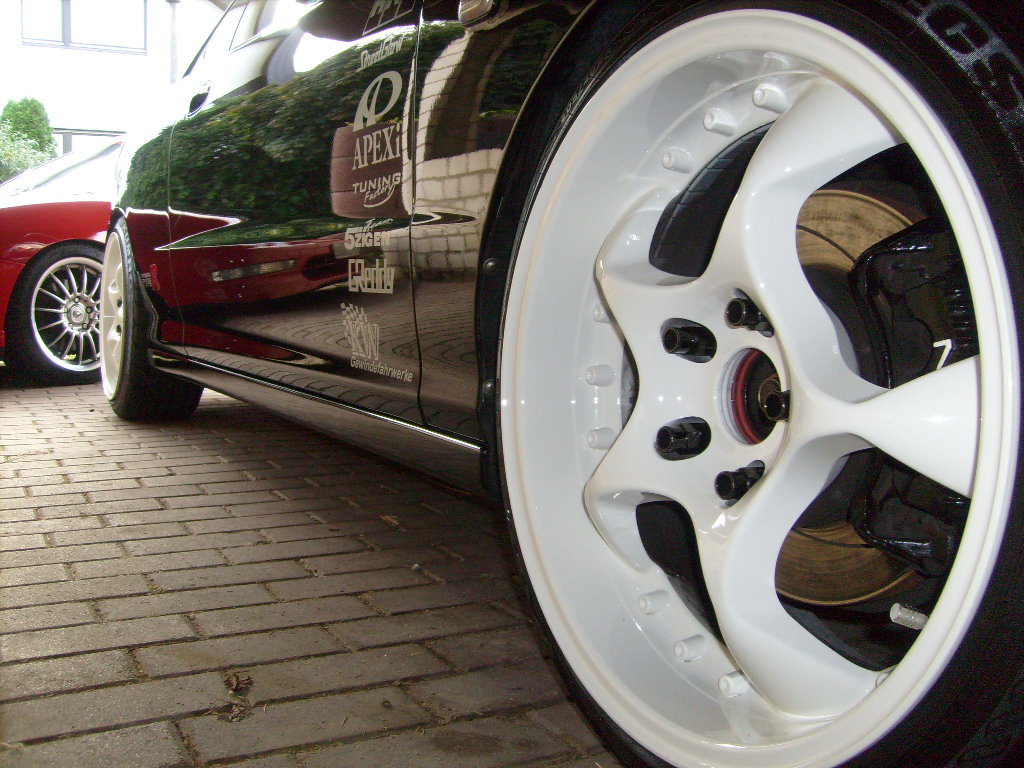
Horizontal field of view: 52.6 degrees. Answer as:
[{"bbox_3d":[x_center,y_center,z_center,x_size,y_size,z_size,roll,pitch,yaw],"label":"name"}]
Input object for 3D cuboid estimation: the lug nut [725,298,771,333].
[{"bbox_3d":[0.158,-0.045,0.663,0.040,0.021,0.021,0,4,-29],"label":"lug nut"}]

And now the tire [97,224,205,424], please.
[{"bbox_3d":[-1.023,-0.187,2.948,0.215,0.585,0.585,0,5,-29],"label":"tire"}]

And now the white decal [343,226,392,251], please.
[{"bbox_3d":[-0.168,-0.170,1.199,0.002,0.025,0.147,-3,6,-28],"label":"white decal"}]

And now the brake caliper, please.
[{"bbox_3d":[0.273,0.006,0.615,0.115,0.207,0.107,0,0,-29],"label":"brake caliper"}]

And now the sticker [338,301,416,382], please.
[{"bbox_3d":[-0.160,-0.051,1.206,0.002,0.084,0.213,-7,8,-28],"label":"sticker"}]

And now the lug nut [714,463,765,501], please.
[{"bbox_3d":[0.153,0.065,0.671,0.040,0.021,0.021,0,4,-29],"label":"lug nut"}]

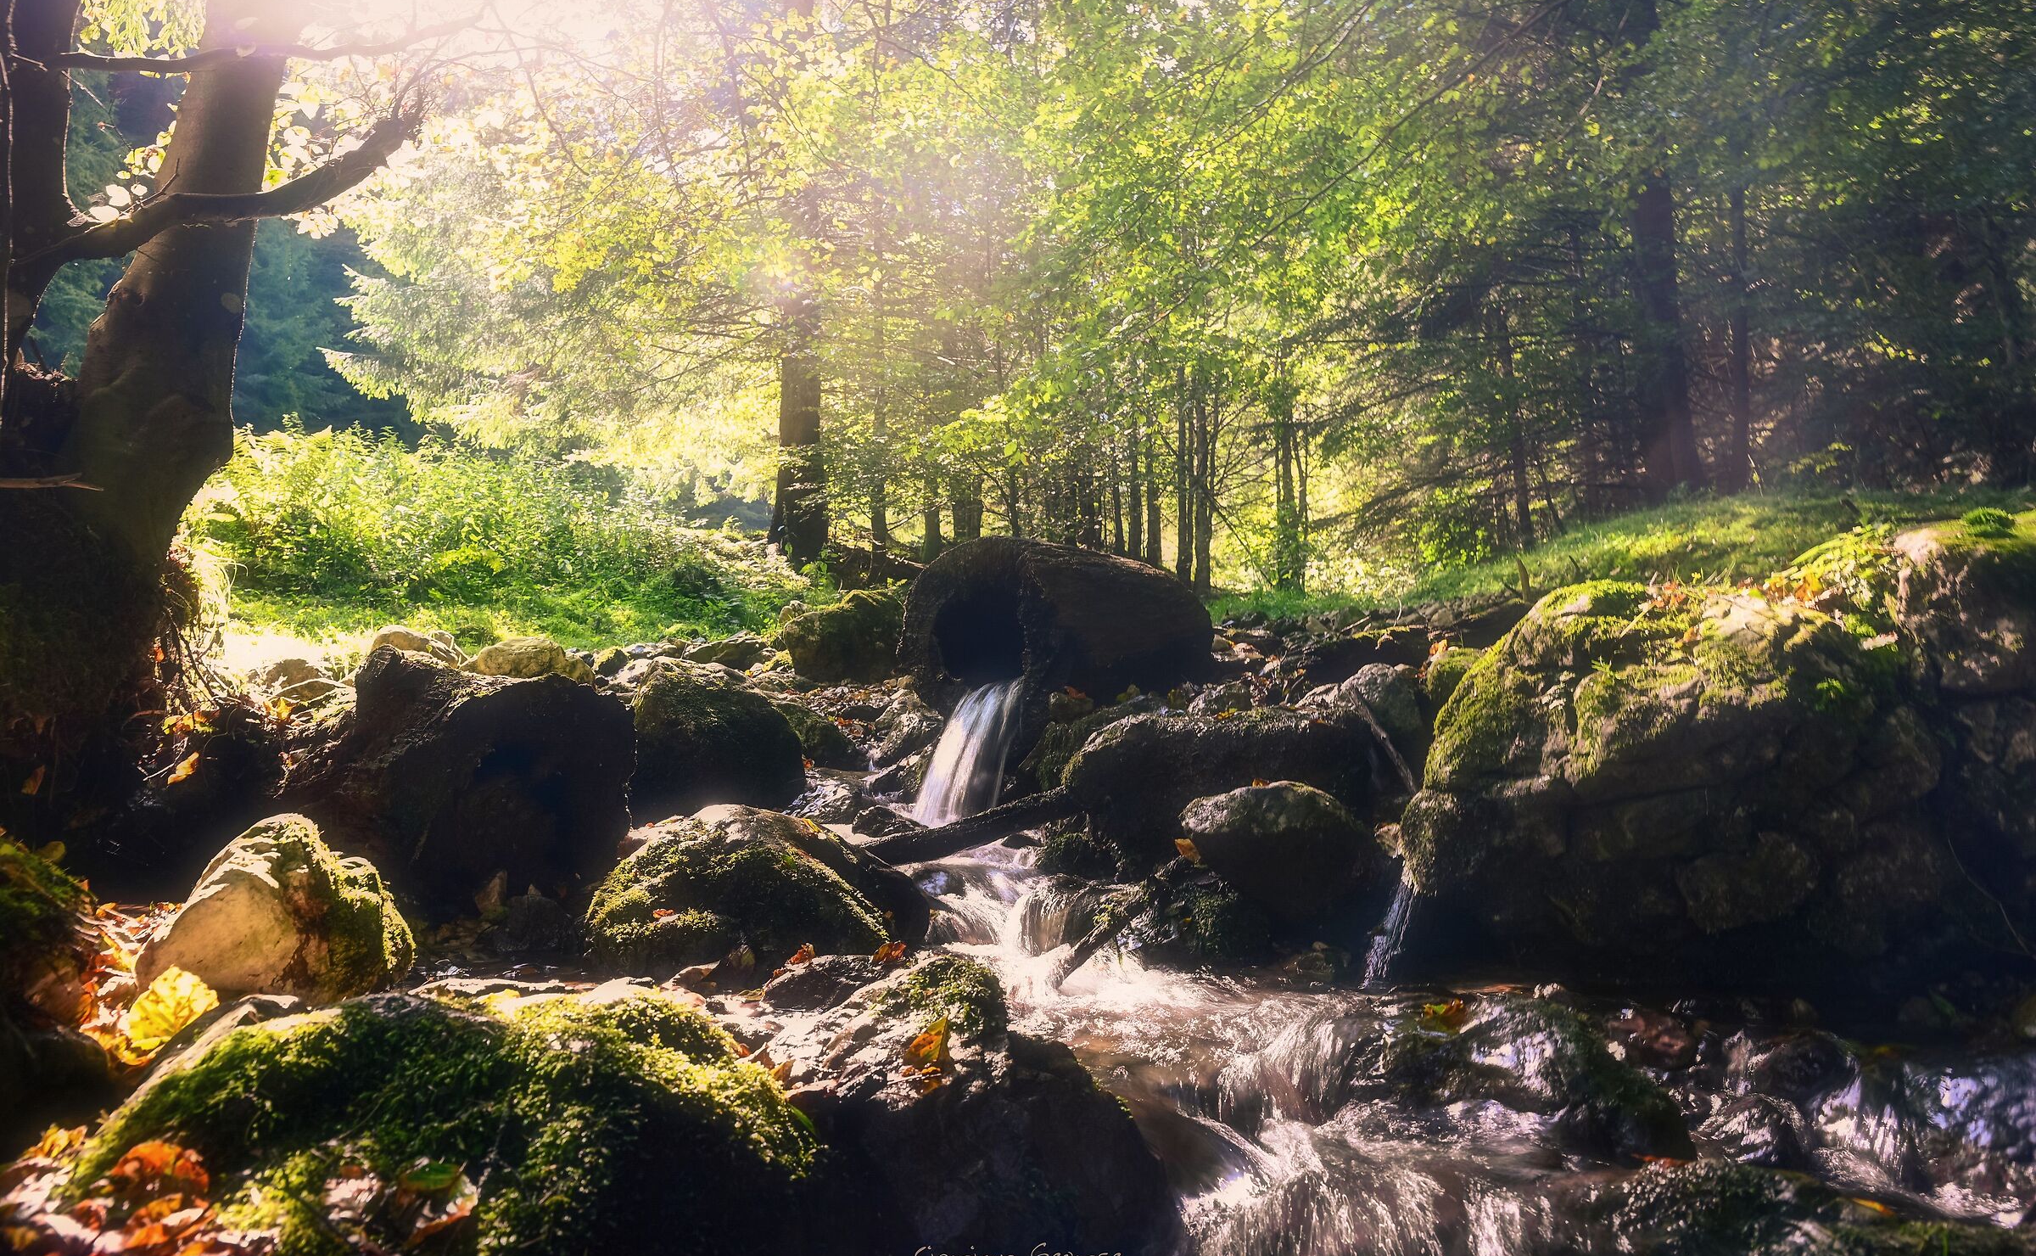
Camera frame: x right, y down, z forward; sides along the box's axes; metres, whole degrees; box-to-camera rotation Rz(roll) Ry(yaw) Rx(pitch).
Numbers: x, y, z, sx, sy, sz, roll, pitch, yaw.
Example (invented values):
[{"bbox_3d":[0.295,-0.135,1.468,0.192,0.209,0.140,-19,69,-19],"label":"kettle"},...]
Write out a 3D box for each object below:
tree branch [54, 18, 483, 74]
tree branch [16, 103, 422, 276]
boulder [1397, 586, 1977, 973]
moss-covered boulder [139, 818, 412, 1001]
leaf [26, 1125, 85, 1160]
[{"bbox_3d":[-1.780,-1.370,3.200,1.000,0.130,0.300,0,-2,0],"label":"tree branch"},{"bbox_3d":[-1.900,-1.035,3.200,1.070,0.380,0.250,0,-1,18],"label":"tree branch"},{"bbox_3d":[1.570,0.340,3.300,1.220,0.860,0.920,0,-1,19],"label":"boulder"},{"bbox_3d":[-1.170,0.450,2.150,0.400,0.300,0.330,0,-1,-18],"label":"moss-covered boulder"},{"bbox_3d":[-0.930,0.500,1.320,0.060,0.030,0.050,0,-2,0],"label":"leaf"}]

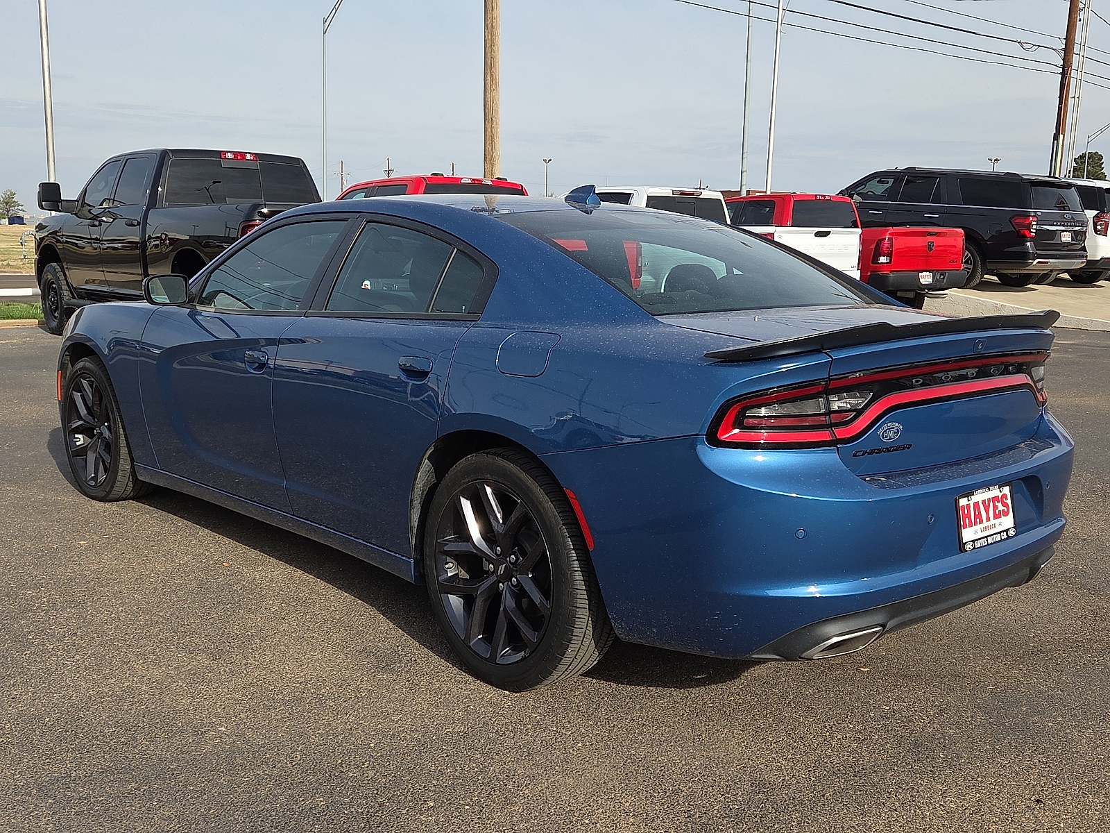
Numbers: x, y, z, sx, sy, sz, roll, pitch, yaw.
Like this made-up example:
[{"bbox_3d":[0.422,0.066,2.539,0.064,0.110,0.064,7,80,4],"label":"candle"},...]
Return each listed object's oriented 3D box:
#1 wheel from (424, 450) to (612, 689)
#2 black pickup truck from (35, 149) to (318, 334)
[{"bbox_3d":[-0.098,0.438,3.333,0.250,0.730,0.730,-7,12,-43],"label":"wheel"},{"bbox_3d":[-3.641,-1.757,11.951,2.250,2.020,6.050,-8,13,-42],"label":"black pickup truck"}]

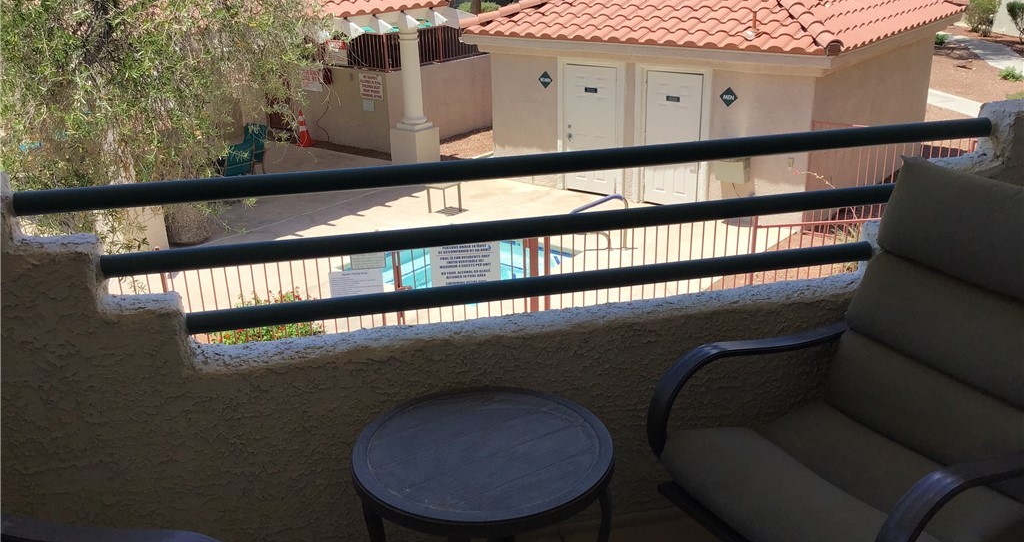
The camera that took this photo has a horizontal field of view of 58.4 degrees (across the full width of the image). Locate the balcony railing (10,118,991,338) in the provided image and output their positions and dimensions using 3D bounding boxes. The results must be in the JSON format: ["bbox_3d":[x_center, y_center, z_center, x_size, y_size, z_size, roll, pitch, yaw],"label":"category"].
[{"bbox_3d":[0.092,-0.105,2.143,2.280,0.355,0.050,-6,21,-10],"label":"balcony railing"}]

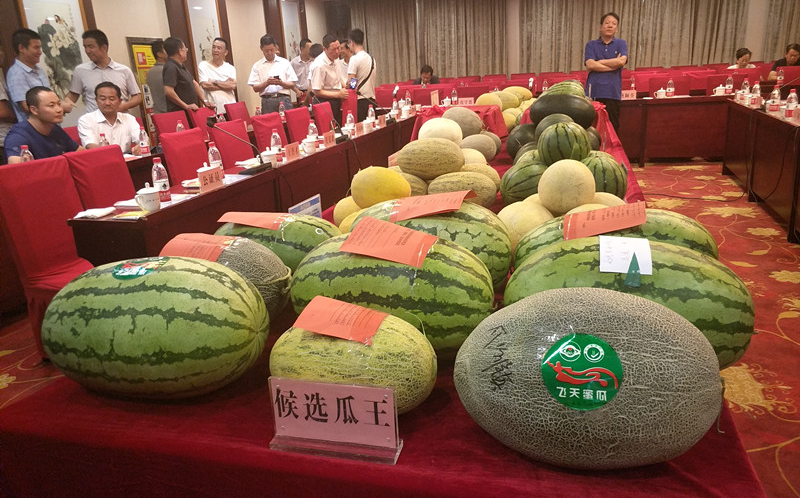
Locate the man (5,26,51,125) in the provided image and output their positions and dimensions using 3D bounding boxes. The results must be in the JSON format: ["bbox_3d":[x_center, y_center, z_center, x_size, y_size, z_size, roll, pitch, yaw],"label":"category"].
[{"bbox_3d":[-2.811,-0.874,4.702,0.300,1.710,0.470,-4,18,-2],"label":"man"}]

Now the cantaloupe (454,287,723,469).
[{"bbox_3d":[0.250,0.173,0.795,0.342,0.239,0.229,2,18,17],"label":"cantaloupe"}]

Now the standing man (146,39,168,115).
[{"bbox_3d":[-2.503,-1.410,6.344,0.300,1.680,0.500,-16,21,-35],"label":"standing man"}]

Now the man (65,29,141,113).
[{"bbox_3d":[-2.425,-1.012,4.994,0.580,1.670,0.380,-11,20,-24],"label":"man"}]

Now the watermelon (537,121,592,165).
[{"bbox_3d":[0.646,-0.406,2.269,0.215,0.190,0.205,3,19,18],"label":"watermelon"}]

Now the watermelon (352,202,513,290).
[{"bbox_3d":[0.059,0.010,1.315,0.400,0.263,0.253,6,20,29],"label":"watermelon"}]

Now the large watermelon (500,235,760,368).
[{"bbox_3d":[0.371,0.104,0.981,0.391,0.247,0.237,7,20,30],"label":"large watermelon"}]

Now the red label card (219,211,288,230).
[{"bbox_3d":[-0.344,-0.070,1.366,0.150,0.012,0.098,4,25,7],"label":"red label card"}]

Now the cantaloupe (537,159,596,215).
[{"bbox_3d":[0.465,-0.172,1.615,0.158,0.158,0.158,2,18,18],"label":"cantaloupe"}]

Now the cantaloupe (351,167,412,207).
[{"bbox_3d":[-0.058,-0.193,1.810,0.188,0.137,0.140,-1,18,6],"label":"cantaloupe"}]

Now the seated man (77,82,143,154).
[{"bbox_3d":[-2.200,-0.689,4.703,0.520,1.300,0.720,-19,24,-41],"label":"seated man"}]

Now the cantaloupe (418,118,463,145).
[{"bbox_3d":[0.186,-0.523,2.661,0.200,0.165,0.190,-1,18,7],"label":"cantaloupe"}]

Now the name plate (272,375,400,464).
[{"bbox_3d":[-0.098,0.247,0.849,0.200,0.109,0.045,1,18,15],"label":"name plate"}]

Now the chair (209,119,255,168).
[{"bbox_3d":[-1.010,-0.414,4.195,0.560,0.970,0.440,3,19,18],"label":"chair"}]

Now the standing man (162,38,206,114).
[{"bbox_3d":[-2.161,-1.344,6.097,0.400,1.680,0.480,-7,18,-11],"label":"standing man"}]

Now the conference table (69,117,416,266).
[{"bbox_3d":[-0.489,-0.458,4.444,0.380,0.750,4.500,3,19,18],"label":"conference table"}]

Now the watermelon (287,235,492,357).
[{"bbox_3d":[-0.021,0.087,1.098,0.408,0.255,0.255,5,20,24],"label":"watermelon"}]

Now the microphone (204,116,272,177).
[{"bbox_3d":[-0.902,-0.580,3.192,0.310,0.290,0.210,0,18,10],"label":"microphone"}]

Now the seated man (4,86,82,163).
[{"bbox_3d":[-2.234,-0.453,3.909,0.700,1.260,0.540,8,21,30],"label":"seated man"}]

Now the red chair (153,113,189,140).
[{"bbox_3d":[-1.783,-0.737,5.202,0.540,0.950,0.440,3,19,18],"label":"red chair"}]

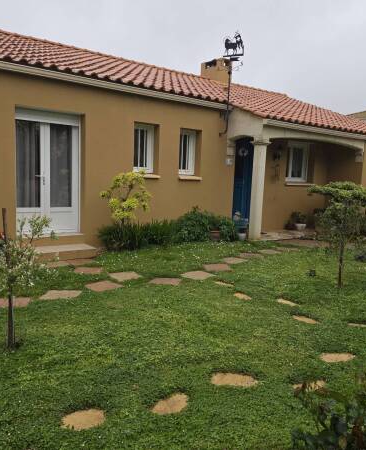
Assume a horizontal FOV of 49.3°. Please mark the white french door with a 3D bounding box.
[{"bbox_3d":[-2.407,-0.912,7.163,1.200,2.160,0.120,-3,8,-36],"label":"white french door"}]

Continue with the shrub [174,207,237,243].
[{"bbox_3d":[0.520,-0.009,8.822,1.550,0.780,0.750,-3,8,-36],"label":"shrub"}]

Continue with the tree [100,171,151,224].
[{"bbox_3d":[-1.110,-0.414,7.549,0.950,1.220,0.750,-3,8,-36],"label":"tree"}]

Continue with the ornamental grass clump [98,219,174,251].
[{"bbox_3d":[-0.925,0.218,7.880,1.500,0.550,0.650,-3,8,-36],"label":"ornamental grass clump"}]

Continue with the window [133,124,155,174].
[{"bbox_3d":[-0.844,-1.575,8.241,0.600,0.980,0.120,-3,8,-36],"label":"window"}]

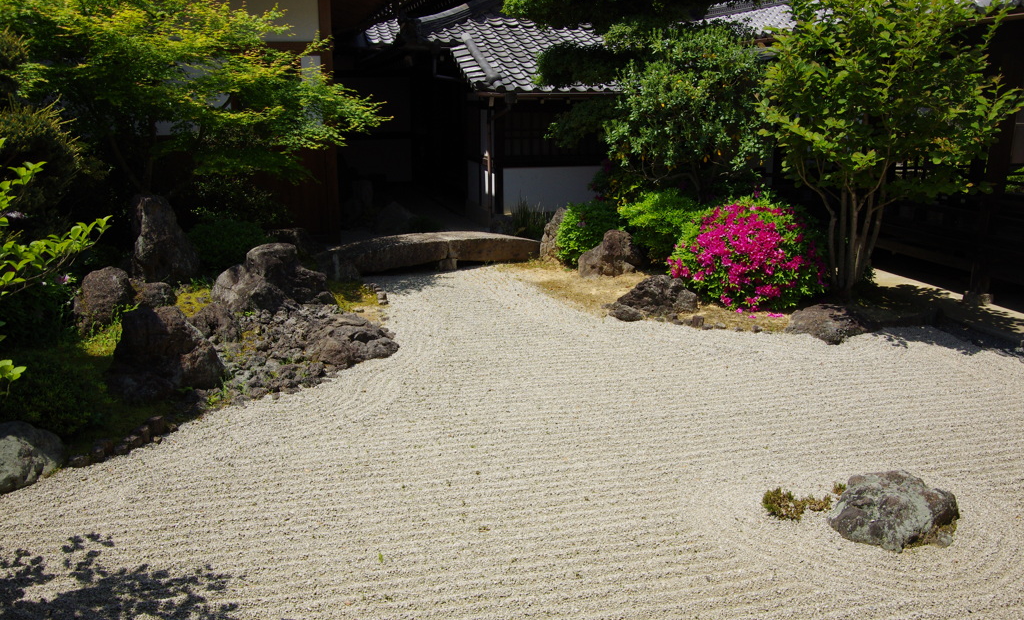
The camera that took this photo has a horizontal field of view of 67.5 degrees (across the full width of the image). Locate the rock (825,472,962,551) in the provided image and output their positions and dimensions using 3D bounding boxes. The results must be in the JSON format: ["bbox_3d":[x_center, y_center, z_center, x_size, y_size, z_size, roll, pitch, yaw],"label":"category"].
[{"bbox_3d":[2.005,0.979,3.959,0.607,0.327,0.485,7,16,28],"label":"rock"}]

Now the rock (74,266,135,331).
[{"bbox_3d":[-3.524,-0.117,6.597,0.530,0.520,0.460,0,15,0],"label":"rock"}]

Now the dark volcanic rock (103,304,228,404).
[{"bbox_3d":[-2.457,0.274,5.429,0.800,0.600,0.600,0,15,0],"label":"dark volcanic rock"}]

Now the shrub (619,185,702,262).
[{"bbox_3d":[1.879,-1.079,9.604,1.168,0.907,0.993,0,15,0],"label":"shrub"}]

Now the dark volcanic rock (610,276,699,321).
[{"bbox_3d":[1.527,-0.180,8.216,0.955,0.388,0.668,2,15,10],"label":"dark volcanic rock"}]

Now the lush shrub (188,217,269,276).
[{"bbox_3d":[-3.171,-0.722,8.621,0.946,0.583,0.851,0,15,0],"label":"lush shrub"}]

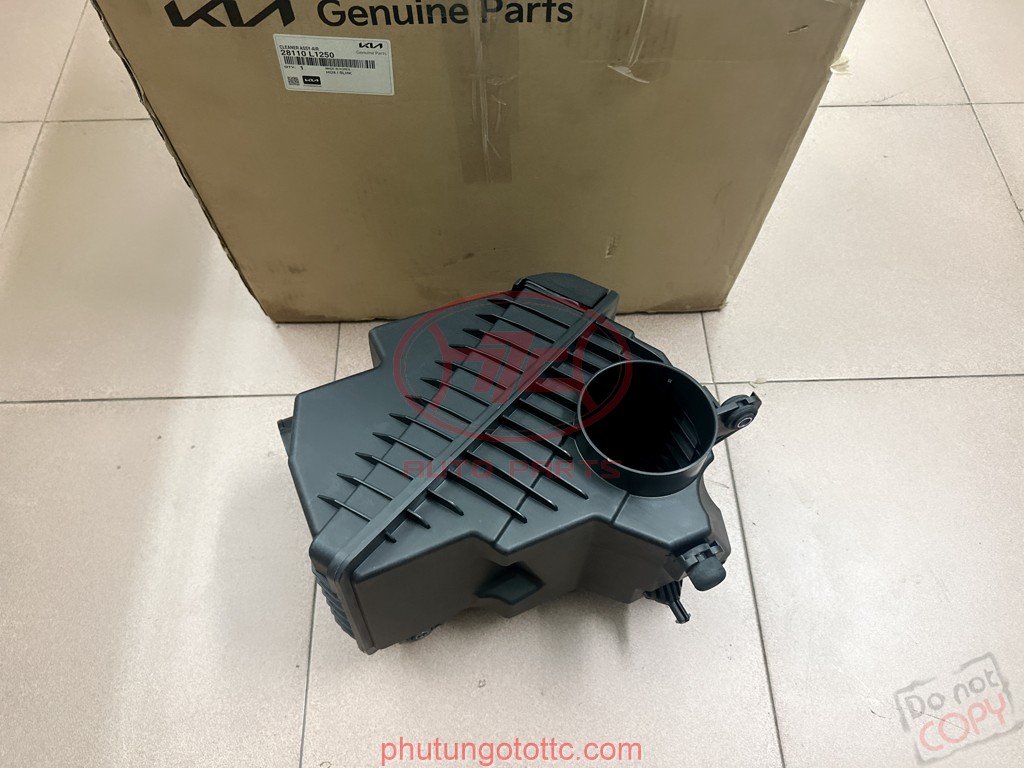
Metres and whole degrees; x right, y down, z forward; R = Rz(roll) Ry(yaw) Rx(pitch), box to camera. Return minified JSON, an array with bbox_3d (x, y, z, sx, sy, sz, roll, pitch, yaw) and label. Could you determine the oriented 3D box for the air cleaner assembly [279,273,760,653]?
[{"bbox_3d":[0.029,0.072,0.614,0.388,0.188,0.315,-20,56,-15],"label":"air cleaner assembly"}]

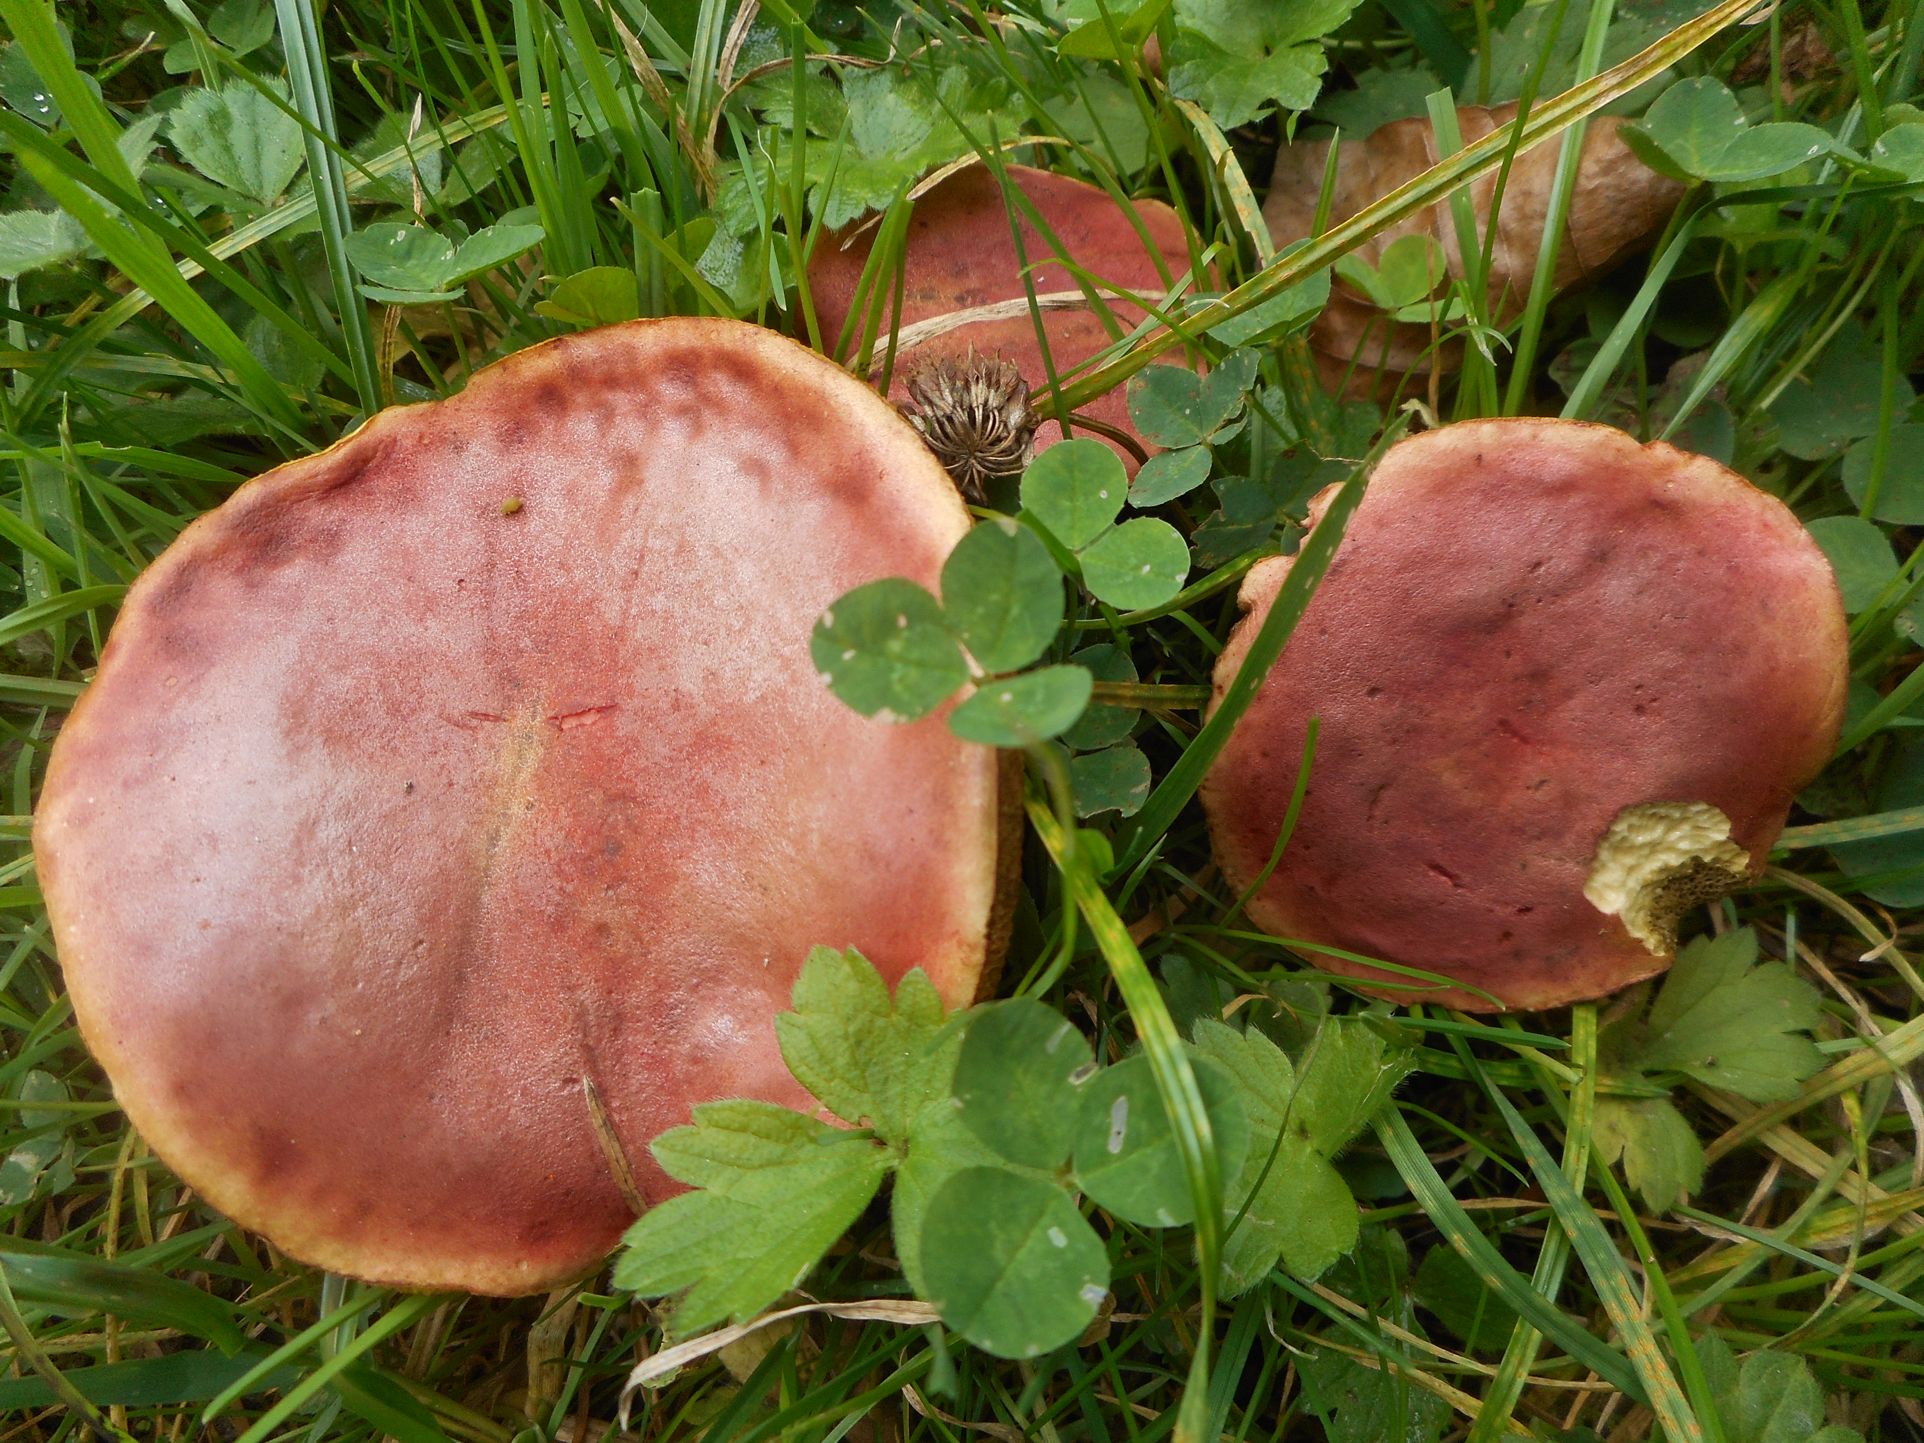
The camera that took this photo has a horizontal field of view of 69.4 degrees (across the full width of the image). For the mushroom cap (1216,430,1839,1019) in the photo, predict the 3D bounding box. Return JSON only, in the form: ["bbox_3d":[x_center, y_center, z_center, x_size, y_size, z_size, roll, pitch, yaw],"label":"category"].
[{"bbox_3d":[0.070,-0.004,0.173,0.080,0.022,0.079,0,71,0],"label":"mushroom cap"}]

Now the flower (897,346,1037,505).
[{"bbox_3d":[0.001,-0.037,0.175,0.018,0.018,0.018,0,39,9],"label":"flower"}]

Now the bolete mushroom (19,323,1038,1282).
[{"bbox_3d":[-0.051,0.003,0.159,0.113,0.032,0.117,0,72,2],"label":"bolete mushroom"}]

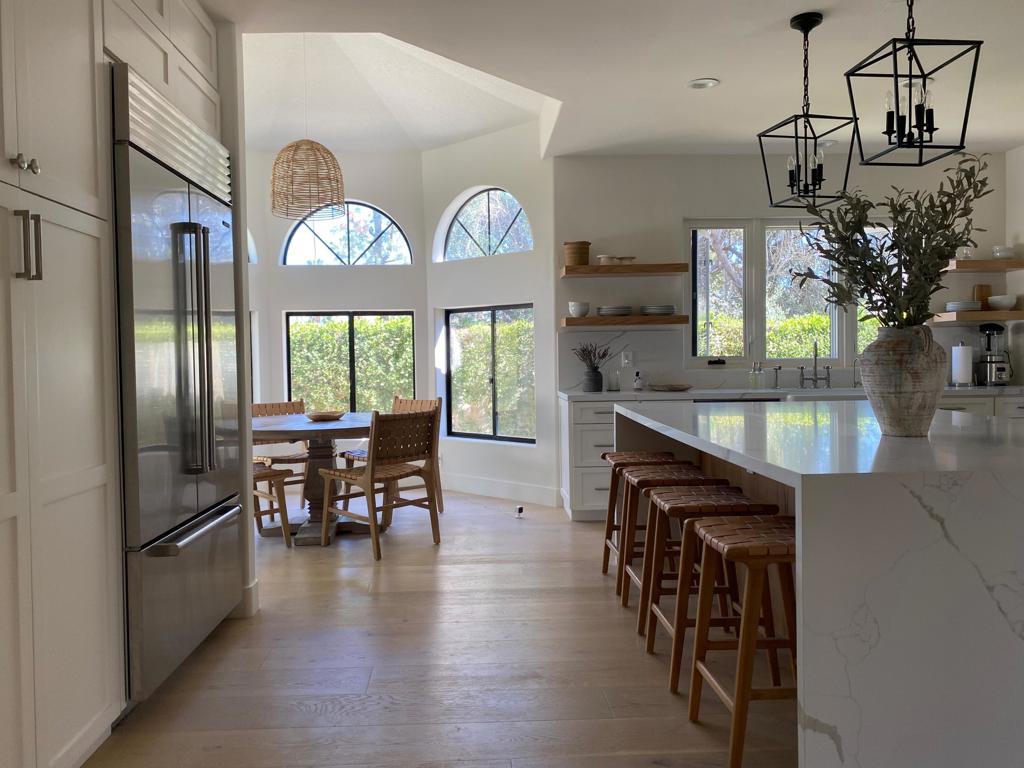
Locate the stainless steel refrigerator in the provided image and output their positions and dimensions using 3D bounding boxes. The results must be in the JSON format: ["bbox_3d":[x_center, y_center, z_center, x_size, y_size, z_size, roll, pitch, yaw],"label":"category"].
[{"bbox_3d":[-1.538,0.025,3.026,0.660,2.130,1.050,-1,2,-3],"label":"stainless steel refrigerator"}]

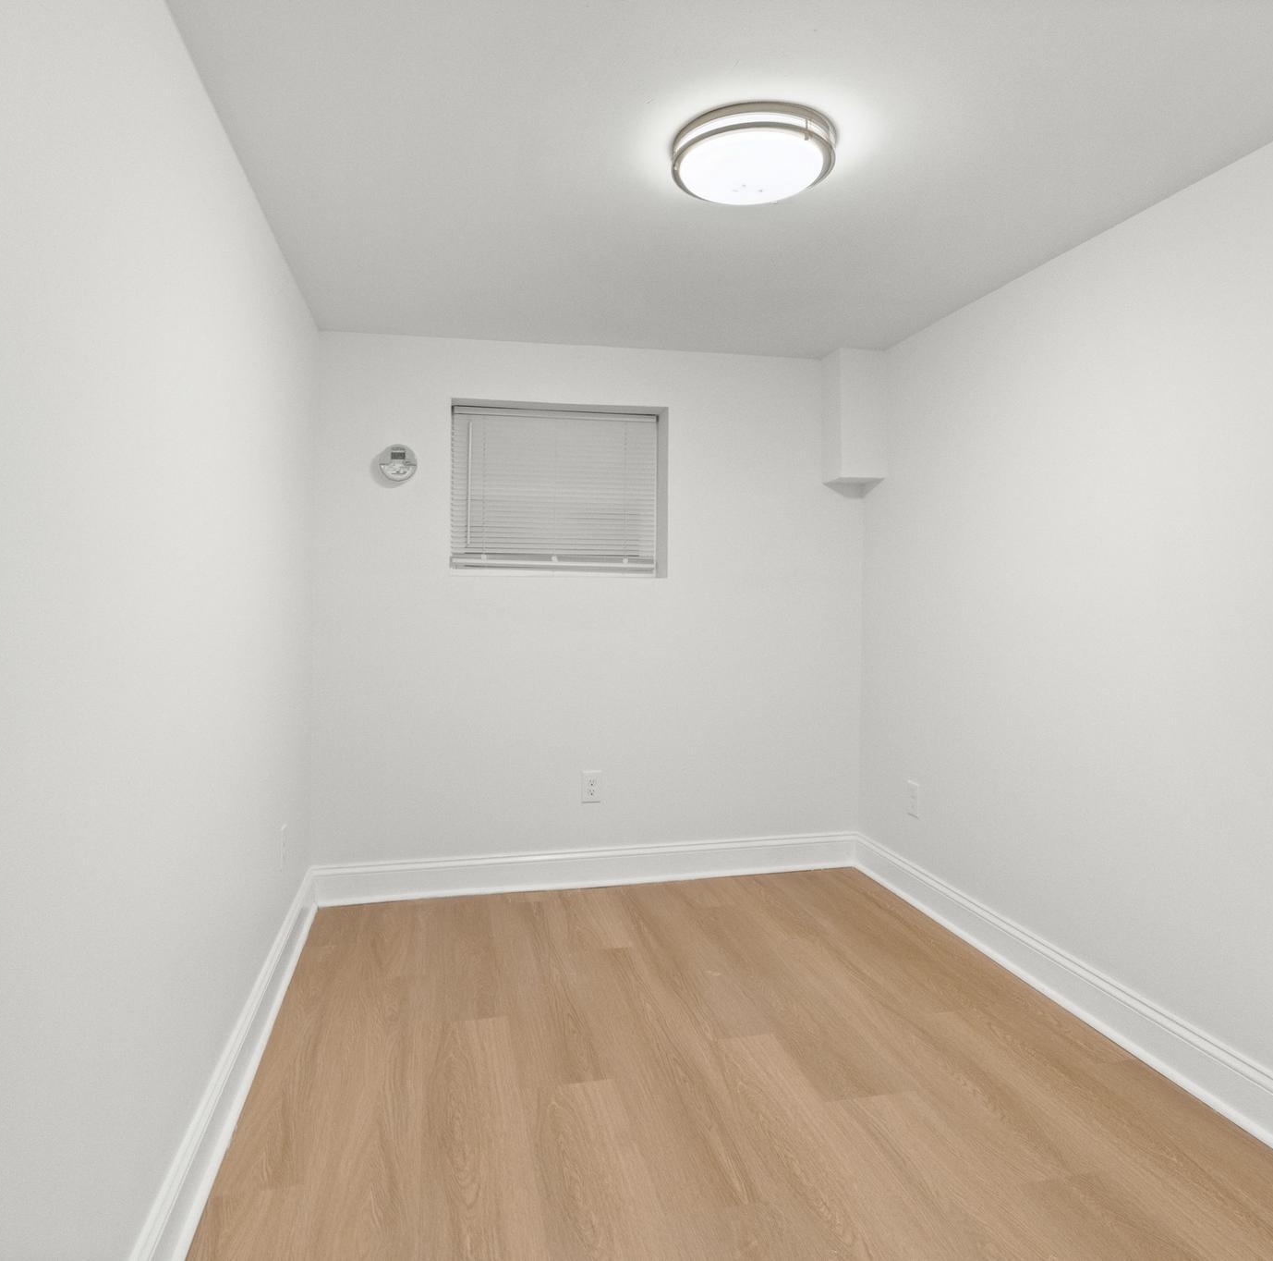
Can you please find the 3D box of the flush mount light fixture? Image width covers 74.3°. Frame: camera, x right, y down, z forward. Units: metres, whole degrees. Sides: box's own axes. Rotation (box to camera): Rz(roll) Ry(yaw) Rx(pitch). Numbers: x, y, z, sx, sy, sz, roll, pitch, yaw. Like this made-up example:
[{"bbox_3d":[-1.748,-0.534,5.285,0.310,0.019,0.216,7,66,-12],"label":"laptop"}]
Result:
[{"bbox_3d":[0.250,-0.993,1.801,0.348,0.078,0.348,1,2,0],"label":"flush mount light fixture"}]

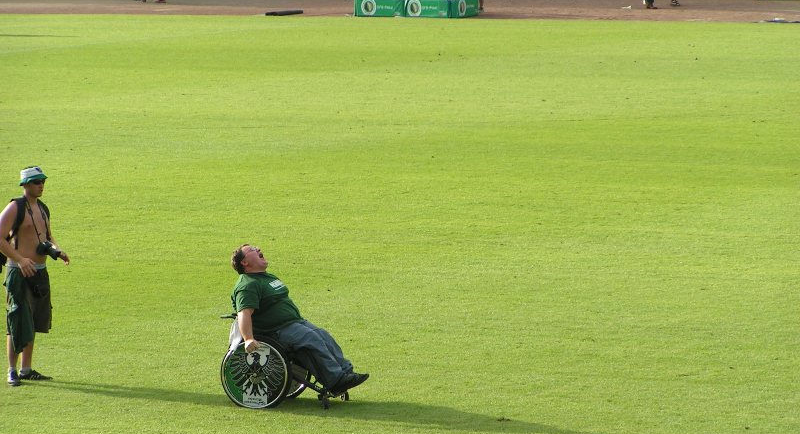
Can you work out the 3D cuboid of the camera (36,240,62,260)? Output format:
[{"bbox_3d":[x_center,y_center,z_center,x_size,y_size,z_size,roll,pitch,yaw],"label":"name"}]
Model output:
[{"bbox_3d":[-2.973,0.282,38.650,0.190,0.105,0.140,24,17,29],"label":"camera"}]

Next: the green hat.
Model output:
[{"bbox_3d":[-3.115,-0.349,38.750,0.260,0.130,0.240,-10,-2,0],"label":"green hat"}]

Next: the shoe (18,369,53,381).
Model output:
[{"bbox_3d":[-3.104,1.347,38.853,0.295,0.105,0.110,1,6,6],"label":"shoe"}]

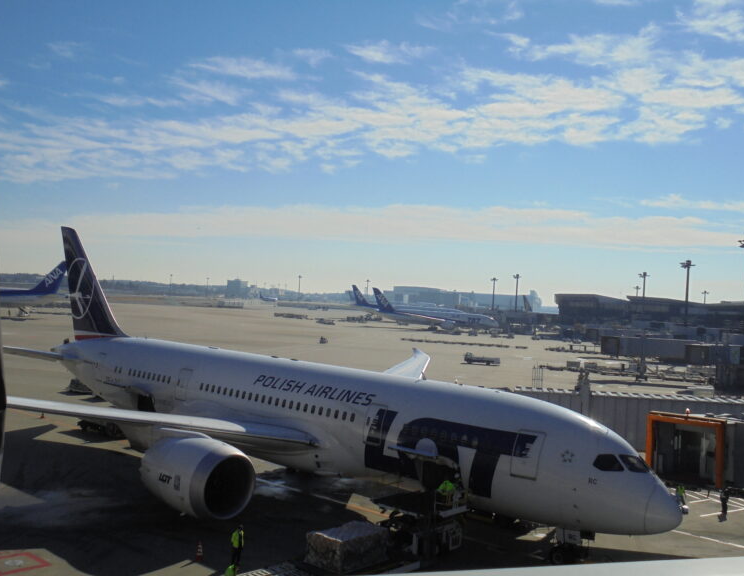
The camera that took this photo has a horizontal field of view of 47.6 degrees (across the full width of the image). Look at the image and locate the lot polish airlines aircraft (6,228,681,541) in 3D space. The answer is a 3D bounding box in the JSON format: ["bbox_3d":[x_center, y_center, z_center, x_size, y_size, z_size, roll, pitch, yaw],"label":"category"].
[{"bbox_3d":[-7.179,3.953,55.474,56.700,16.900,60.100,3,-1,42],"label":"lot polish airlines aircraft"}]

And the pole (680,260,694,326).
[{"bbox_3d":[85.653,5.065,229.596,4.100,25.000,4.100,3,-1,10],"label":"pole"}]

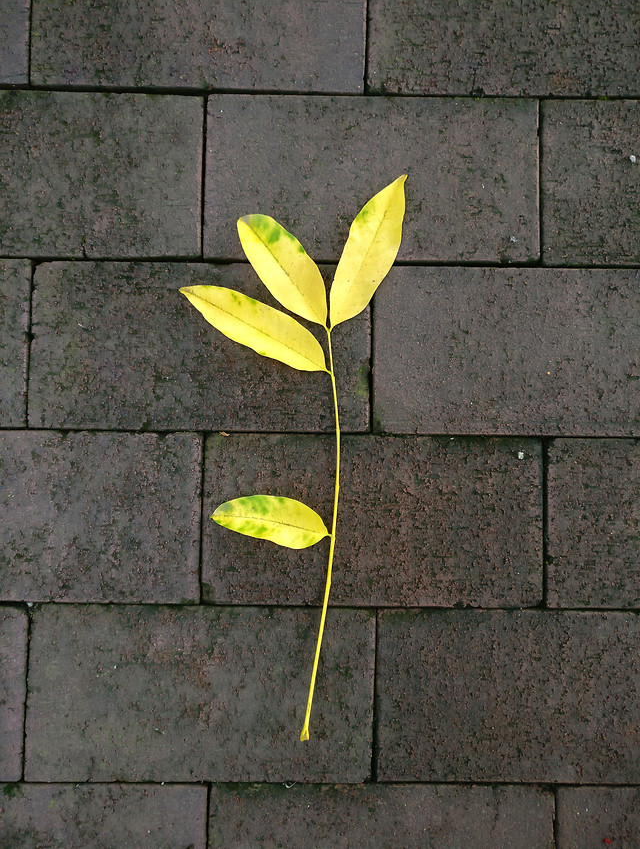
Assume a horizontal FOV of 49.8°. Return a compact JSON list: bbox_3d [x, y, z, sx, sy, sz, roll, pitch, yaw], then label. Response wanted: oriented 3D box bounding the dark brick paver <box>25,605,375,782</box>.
[{"bbox_3d":[-0.070,0.160,0.433,0.204,0.050,0.101,1,88,-1],"label":"dark brick paver"}]

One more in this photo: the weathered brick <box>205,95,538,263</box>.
[{"bbox_3d":[0.032,-0.148,0.445,0.203,0.050,0.101,1,88,-1],"label":"weathered brick"}]

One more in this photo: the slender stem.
[{"bbox_3d":[0.003,0.064,0.410,0.014,0.004,0.246,4,88,0],"label":"slender stem"}]

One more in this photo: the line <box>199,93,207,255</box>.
[{"bbox_3d":[-0.070,-0.150,0.422,0.004,0.006,0.101,1,88,-1],"label":"line"}]

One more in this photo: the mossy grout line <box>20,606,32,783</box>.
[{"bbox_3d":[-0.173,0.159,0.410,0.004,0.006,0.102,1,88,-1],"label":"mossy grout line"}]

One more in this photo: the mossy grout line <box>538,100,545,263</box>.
[{"bbox_3d":[0.135,-0.149,0.424,0.004,0.006,0.103,0,88,-1],"label":"mossy grout line"}]

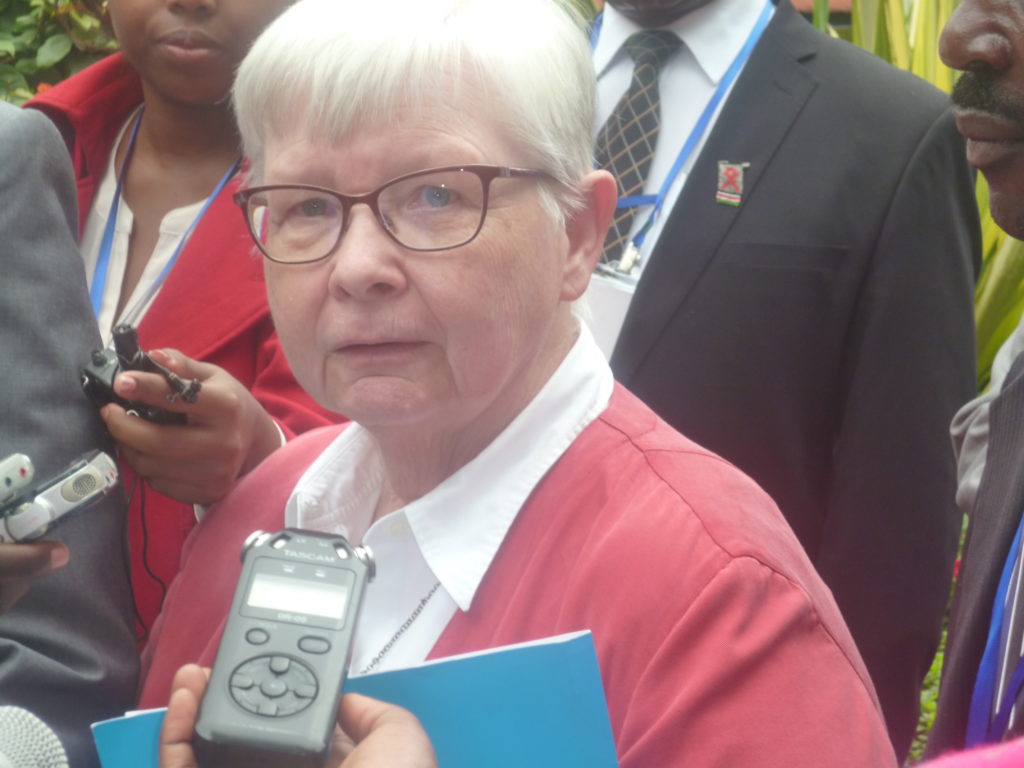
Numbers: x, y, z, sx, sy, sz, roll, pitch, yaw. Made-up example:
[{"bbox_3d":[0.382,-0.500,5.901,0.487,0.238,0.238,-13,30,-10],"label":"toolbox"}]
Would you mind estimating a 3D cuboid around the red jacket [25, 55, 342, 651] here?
[{"bbox_3d":[-0.250,0.060,1.770,0.480,0.660,0.330,5,3,11],"label":"red jacket"}]

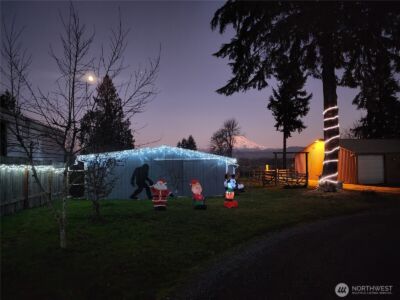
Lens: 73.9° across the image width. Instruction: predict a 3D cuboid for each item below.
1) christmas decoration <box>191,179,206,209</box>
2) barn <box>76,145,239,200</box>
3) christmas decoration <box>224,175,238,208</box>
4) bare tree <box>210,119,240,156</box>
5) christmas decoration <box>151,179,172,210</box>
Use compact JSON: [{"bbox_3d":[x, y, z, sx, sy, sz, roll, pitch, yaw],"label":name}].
[{"bbox_3d":[-0.061,1.764,10.674,0.640,1.200,0.500,1,-3,-21],"label":"christmas decoration"},{"bbox_3d":[-2.702,1.308,17.869,8.300,2.840,8.000,1,-3,-12],"label":"barn"},{"bbox_3d":[1.292,1.686,10.728,0.620,1.360,0.500,1,-3,-14],"label":"christmas decoration"},{"bbox_3d":[5.564,-1.133,58.132,6.600,12.400,6.400,0,-3,0],"label":"bare tree"},{"bbox_3d":[-1.506,1.726,10.326,0.860,1.240,0.550,1,-3,-12],"label":"christmas decoration"}]

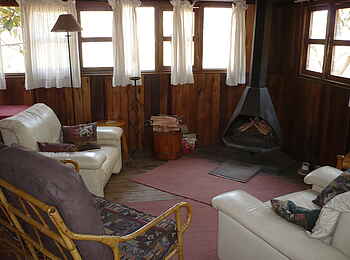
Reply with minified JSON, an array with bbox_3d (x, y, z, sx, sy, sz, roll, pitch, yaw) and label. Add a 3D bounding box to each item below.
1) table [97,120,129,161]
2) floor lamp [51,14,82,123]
[{"bbox_3d":[-0.810,0.165,4.451,0.410,0.470,0.340,-2,15,-8],"label":"table"},{"bbox_3d":[-1.220,-0.448,4.215,0.375,1.774,0.375,-2,15,-8],"label":"floor lamp"}]

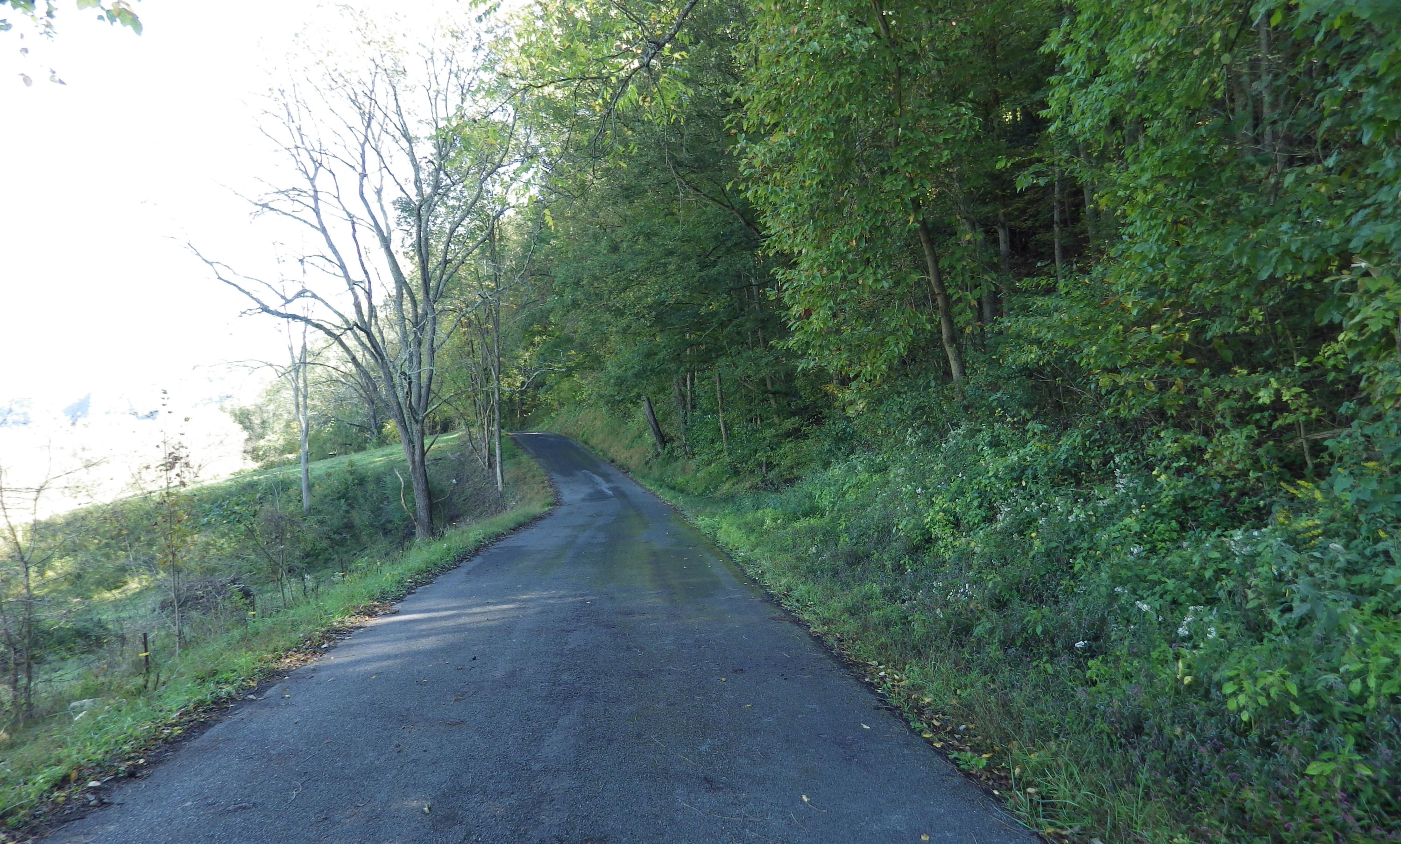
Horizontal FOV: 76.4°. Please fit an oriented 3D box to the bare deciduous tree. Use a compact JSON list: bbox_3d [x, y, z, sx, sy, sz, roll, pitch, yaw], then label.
[{"bbox_3d":[-7.407,-3.080,19.500,7.215,11.170,6.300,0,-1,0],"label":"bare deciduous tree"}]

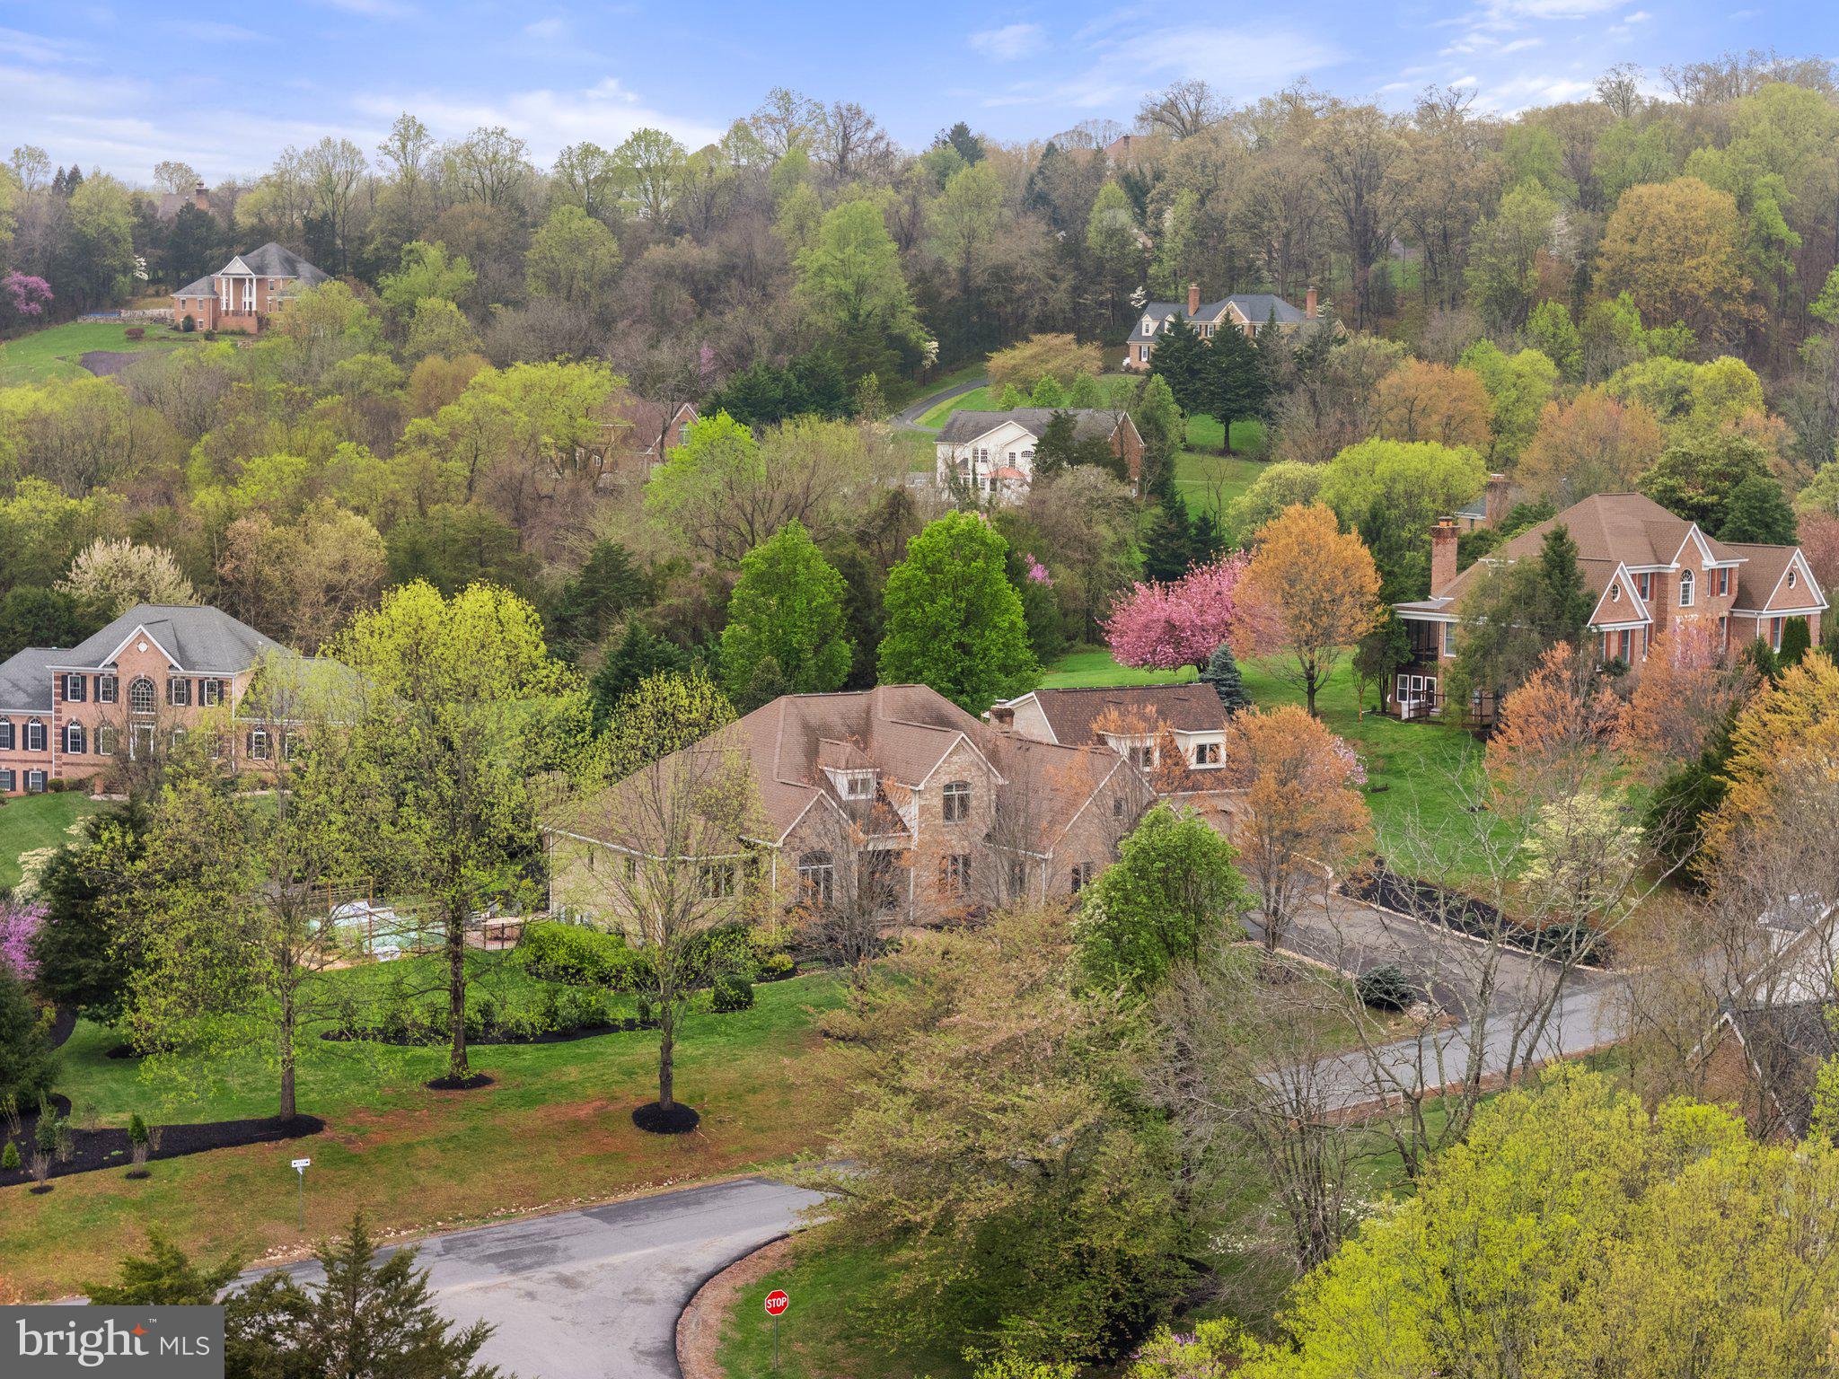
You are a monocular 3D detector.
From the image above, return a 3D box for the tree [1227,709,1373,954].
[{"bbox_3d":[16.429,6.102,162.000,6.380,10.130,6.380,1,5,0],"label":"tree"}]

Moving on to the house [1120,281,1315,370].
[{"bbox_3d":[41.139,-48.098,494.393,24.800,11.200,11.800,5,7,39],"label":"house"}]

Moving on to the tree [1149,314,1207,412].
[{"bbox_3d":[26.639,-32.468,382.000,5.900,11.660,5.900,1,5,0],"label":"tree"}]

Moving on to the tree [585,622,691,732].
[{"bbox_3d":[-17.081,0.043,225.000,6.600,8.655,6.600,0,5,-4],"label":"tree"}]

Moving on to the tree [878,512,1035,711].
[{"bbox_3d":[2.019,-3.378,201.000,8.460,11.580,8.460,1,5,0],"label":"tree"}]

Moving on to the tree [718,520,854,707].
[{"bbox_3d":[-8.041,-3.651,225.000,8.100,13.242,8.100,0,5,-2],"label":"tree"}]

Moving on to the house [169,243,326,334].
[{"bbox_3d":[-101.882,-61.293,571.289,20.200,13.900,16.500,2,6,17],"label":"house"}]

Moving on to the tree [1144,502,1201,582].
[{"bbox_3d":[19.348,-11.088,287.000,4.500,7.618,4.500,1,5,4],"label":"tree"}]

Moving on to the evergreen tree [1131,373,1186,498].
[{"bbox_3d":[22.254,-23.662,347.000,5.230,11.270,5.230,1,5,0],"label":"evergreen tree"}]

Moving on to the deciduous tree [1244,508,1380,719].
[{"bbox_3d":[22.124,-4.481,209.000,7.830,11.010,7.830,1,5,0],"label":"deciduous tree"}]

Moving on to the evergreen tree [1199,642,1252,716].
[{"bbox_3d":[16.705,-0.353,203.000,2.900,4.260,2.900,1,5,0],"label":"evergreen tree"}]

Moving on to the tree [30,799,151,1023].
[{"bbox_3d":[-32.740,8.831,147.000,4.880,8.480,4.880,1,5,0],"label":"tree"}]

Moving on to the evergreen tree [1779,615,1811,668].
[{"bbox_3d":[51.729,-2.798,219.500,1.950,3.124,1.950,2,5,13],"label":"evergreen tree"}]

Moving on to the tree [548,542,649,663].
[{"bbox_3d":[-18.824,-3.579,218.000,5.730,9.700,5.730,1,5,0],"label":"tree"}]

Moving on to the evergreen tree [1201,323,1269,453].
[{"bbox_3d":[36.974,-35.876,437.000,8.200,16.138,8.200,1,5,5],"label":"evergreen tree"}]

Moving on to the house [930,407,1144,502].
[{"bbox_3d":[13.123,-25.711,411.383,21.200,10.000,11.500,3,6,28],"label":"house"}]

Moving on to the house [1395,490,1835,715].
[{"bbox_3d":[41.443,-5.358,220.954,27.200,12.700,13.600,-5,7,-44],"label":"house"}]

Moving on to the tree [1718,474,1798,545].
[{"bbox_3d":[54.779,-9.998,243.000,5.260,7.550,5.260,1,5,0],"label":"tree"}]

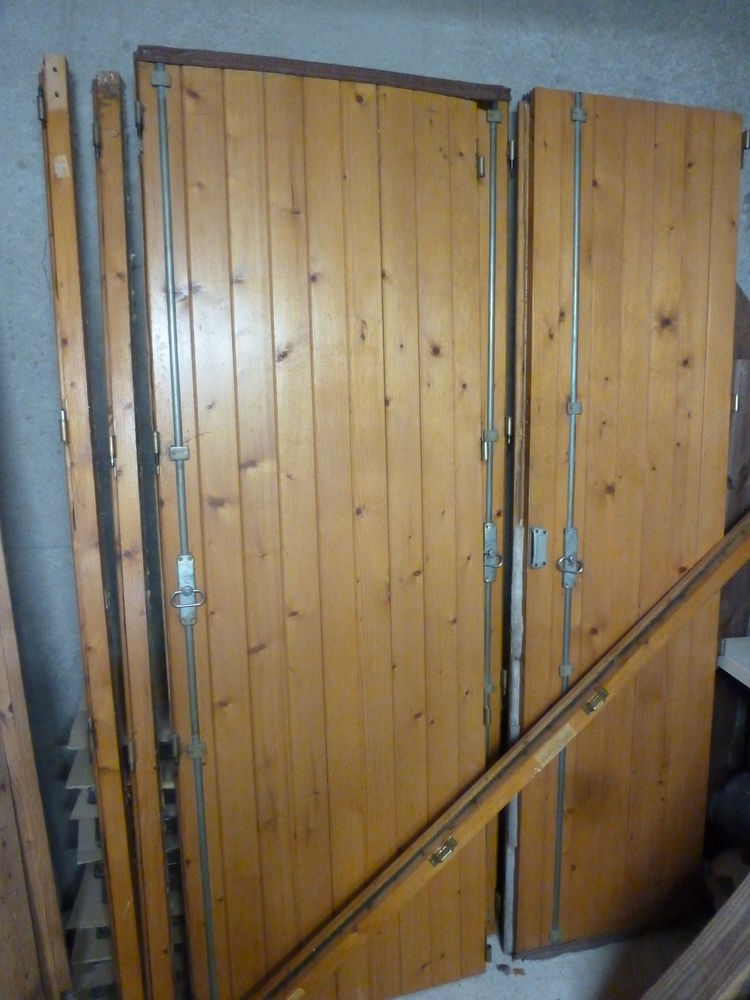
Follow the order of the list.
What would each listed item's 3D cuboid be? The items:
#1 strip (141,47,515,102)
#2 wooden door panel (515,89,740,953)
[{"bbox_3d":[-0.079,-0.848,1.396,0.759,0.035,0.035,-3,6,-17],"label":"strip"},{"bbox_3d":[0.592,0.102,1.667,0.517,2.000,0.040,-1,6,-13],"label":"wooden door panel"}]

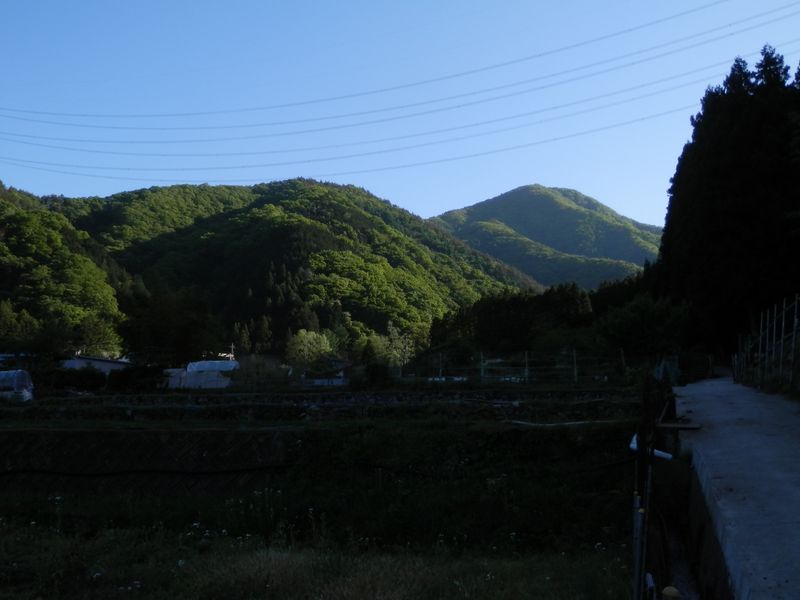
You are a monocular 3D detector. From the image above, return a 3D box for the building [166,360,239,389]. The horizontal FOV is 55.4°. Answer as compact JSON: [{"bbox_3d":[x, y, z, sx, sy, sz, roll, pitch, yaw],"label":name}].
[{"bbox_3d":[-15.900,6.000,61.700,5.200,2.300,3.600,0,-5,0],"label":"building"}]

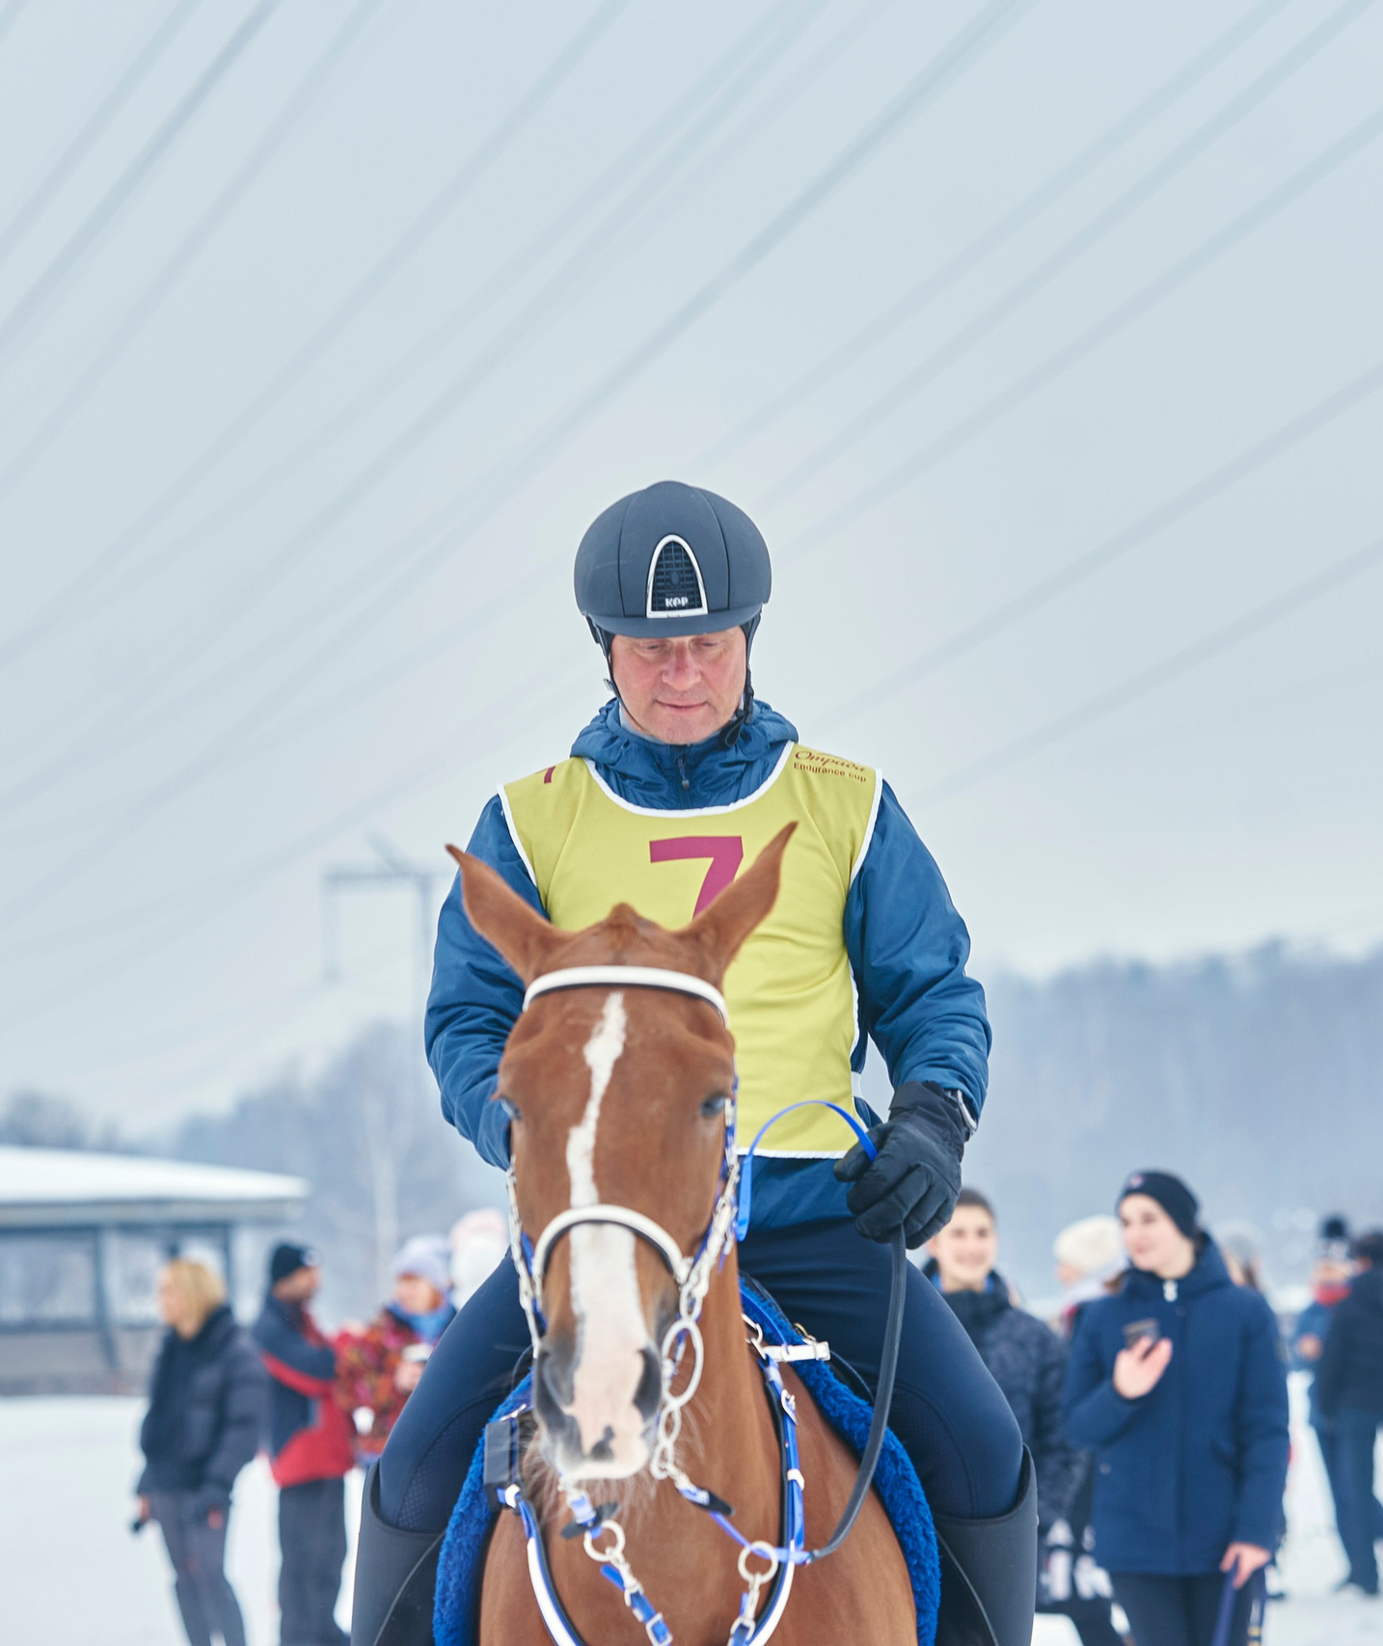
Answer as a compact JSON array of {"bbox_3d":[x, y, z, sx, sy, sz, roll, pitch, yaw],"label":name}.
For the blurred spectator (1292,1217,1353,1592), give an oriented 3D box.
[{"bbox_3d":[2.966,2.695,33.400,0.500,1.720,0.380,-1,-4,-12],"label":"blurred spectator"}]

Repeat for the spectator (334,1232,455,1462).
[{"bbox_3d":[-1.041,2.356,26.000,0.500,1.700,0.400,-4,-4,24],"label":"spectator"}]

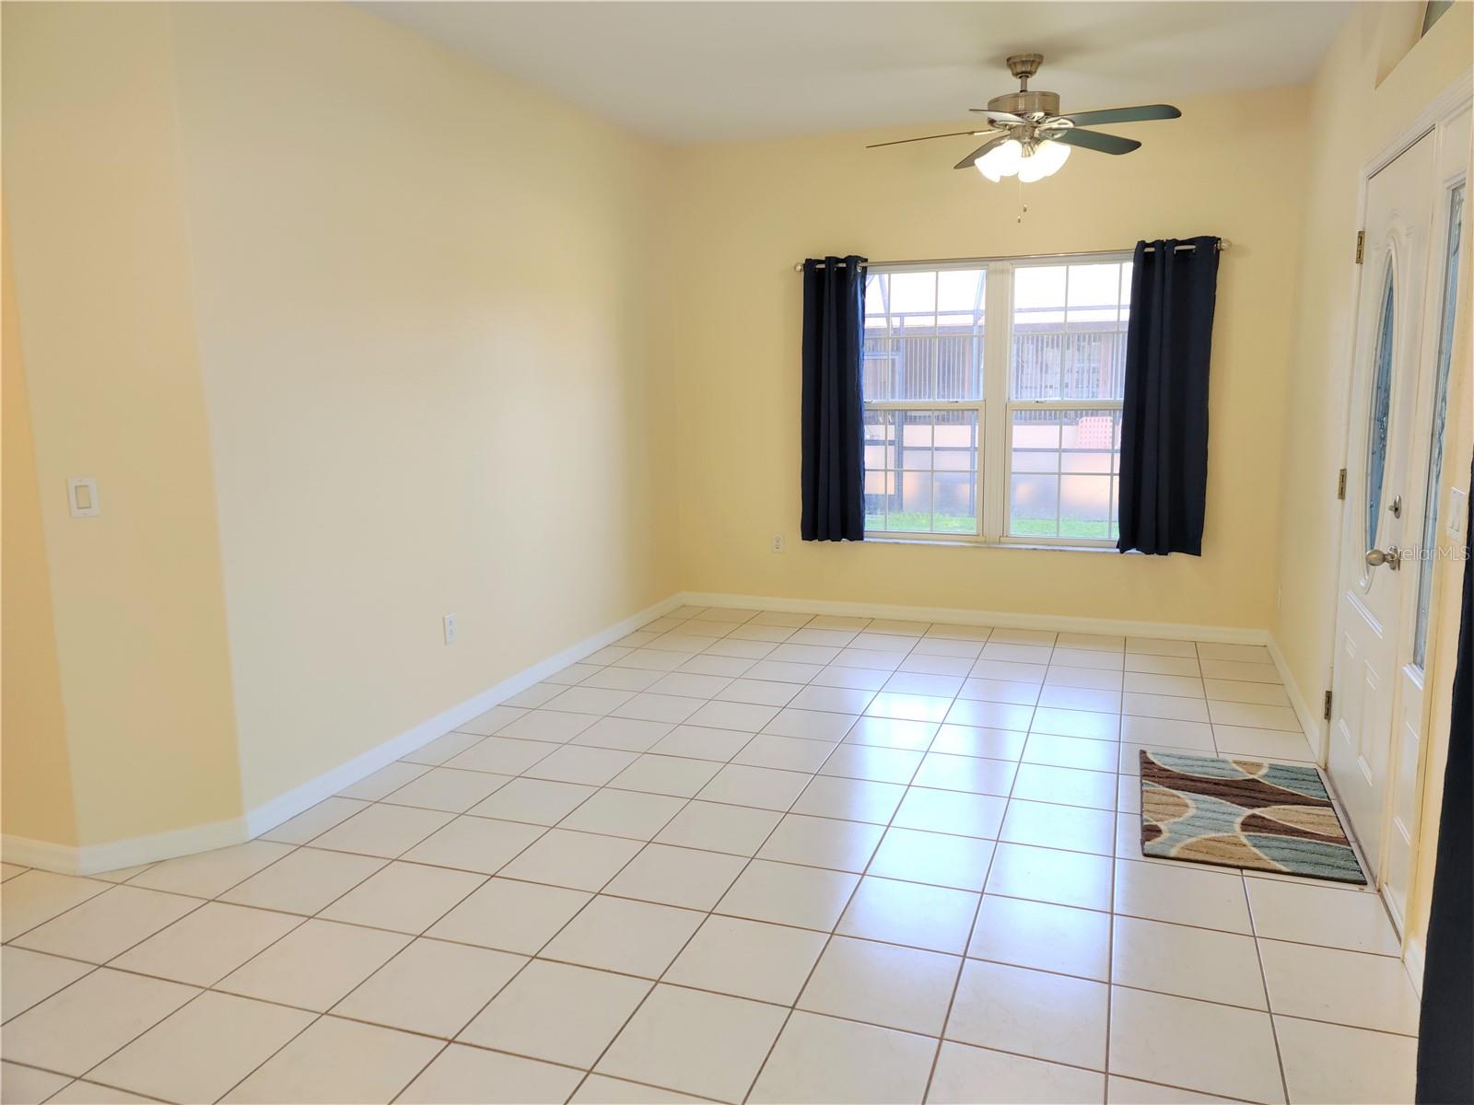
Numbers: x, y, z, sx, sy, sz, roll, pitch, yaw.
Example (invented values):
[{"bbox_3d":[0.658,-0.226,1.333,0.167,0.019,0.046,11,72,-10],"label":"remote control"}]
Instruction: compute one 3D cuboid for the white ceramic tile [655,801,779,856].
[{"bbox_3d":[-0.053,0.881,3.537,0.333,0.010,0.337,3,11,20],"label":"white ceramic tile"}]

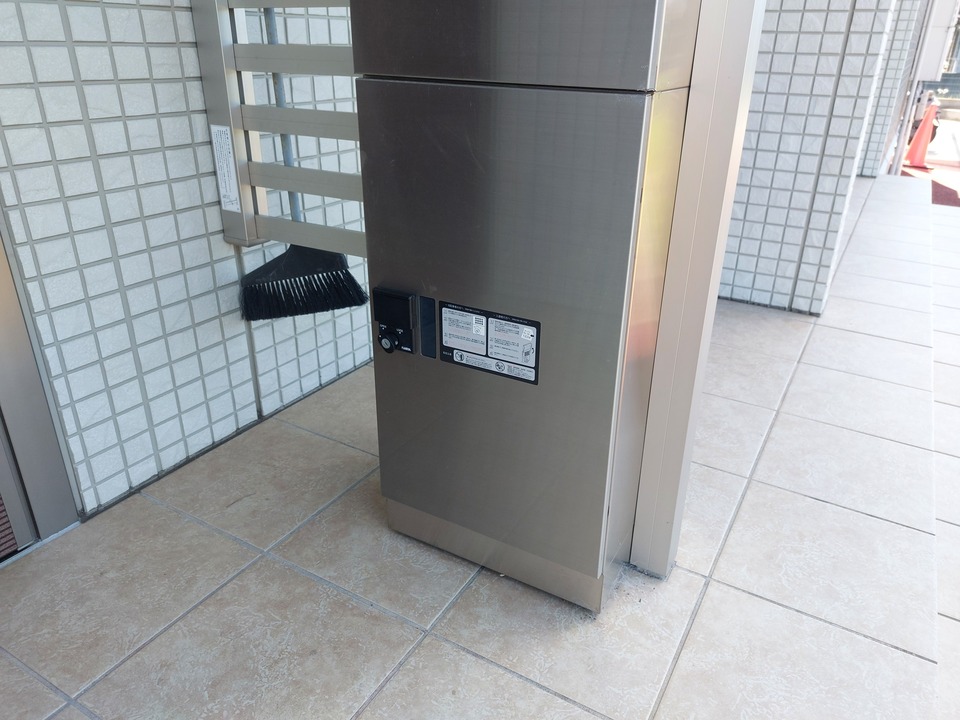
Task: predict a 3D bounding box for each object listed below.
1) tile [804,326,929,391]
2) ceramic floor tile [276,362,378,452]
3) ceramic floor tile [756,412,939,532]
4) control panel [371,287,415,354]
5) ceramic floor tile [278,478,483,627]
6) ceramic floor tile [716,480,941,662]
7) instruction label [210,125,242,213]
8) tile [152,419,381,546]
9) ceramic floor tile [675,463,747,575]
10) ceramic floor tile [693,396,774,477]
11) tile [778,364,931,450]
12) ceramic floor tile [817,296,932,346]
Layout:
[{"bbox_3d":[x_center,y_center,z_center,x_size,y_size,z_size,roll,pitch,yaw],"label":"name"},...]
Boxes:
[{"bbox_3d":[1.014,-0.010,1.747,0.285,0.010,0.296,15,28,28],"label":"tile"},{"bbox_3d":[-0.233,0.109,1.468,0.313,0.010,0.296,15,28,28],"label":"ceramic floor tile"},{"bbox_3d":[0.701,0.203,1.277,0.285,0.010,0.296,15,28,28],"label":"ceramic floor tile"},{"bbox_3d":[-0.116,-0.050,0.894,0.061,0.085,0.020,14,28,27],"label":"control panel"},{"bbox_3d":[-0.123,0.283,1.084,0.296,0.010,0.296,15,28,28],"label":"ceramic floor tile"},{"bbox_3d":[0.540,0.308,1.038,0.284,0.010,0.296,15,28,28],"label":"ceramic floor tile"},{"bbox_3d":[-0.440,-0.330,1.155,0.048,0.144,0.001,15,28,28],"label":"instruction label"},{"bbox_3d":[-0.388,0.216,1.233,0.309,0.010,0.296,15,28,28],"label":"tile"},{"bbox_3d":[0.289,0.244,1.176,0.296,0.010,0.296,15,28,28],"label":"ceramic floor tile"},{"bbox_3d":[0.445,0.138,1.409,0.296,0.010,0.296,15,28,28],"label":"ceramic floor tile"},{"bbox_3d":[0.858,0.097,1.512,0.285,0.010,0.296,15,28,28],"label":"tile"},{"bbox_3d":[1.171,-0.117,1.982,0.285,0.010,0.296,15,28,28],"label":"ceramic floor tile"}]

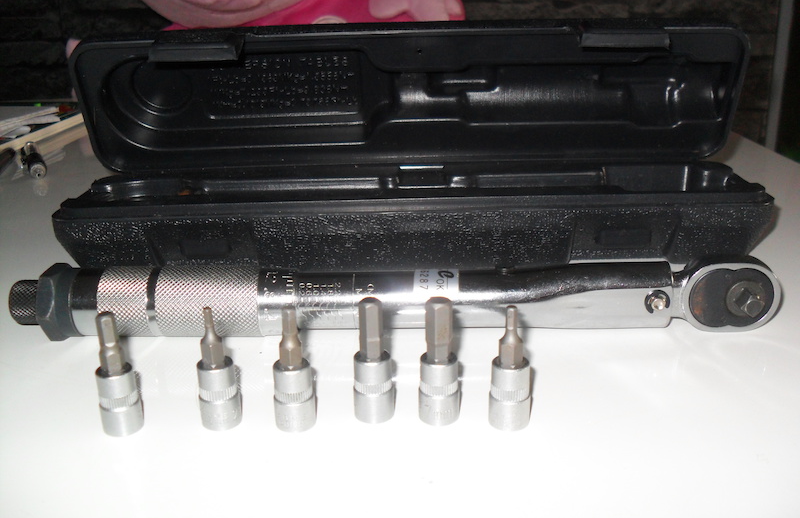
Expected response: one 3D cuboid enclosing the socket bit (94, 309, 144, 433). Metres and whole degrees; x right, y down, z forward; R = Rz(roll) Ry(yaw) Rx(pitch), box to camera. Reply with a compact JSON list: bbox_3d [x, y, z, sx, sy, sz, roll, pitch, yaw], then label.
[{"bbox_3d":[-0.083,0.033,0.235,0.012,0.037,0.012,-2,22,0],"label":"socket bit"}]

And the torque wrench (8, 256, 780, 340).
[{"bbox_3d":[-0.005,0.014,0.290,0.277,0.027,0.029,-1,22,3],"label":"torque wrench"}]

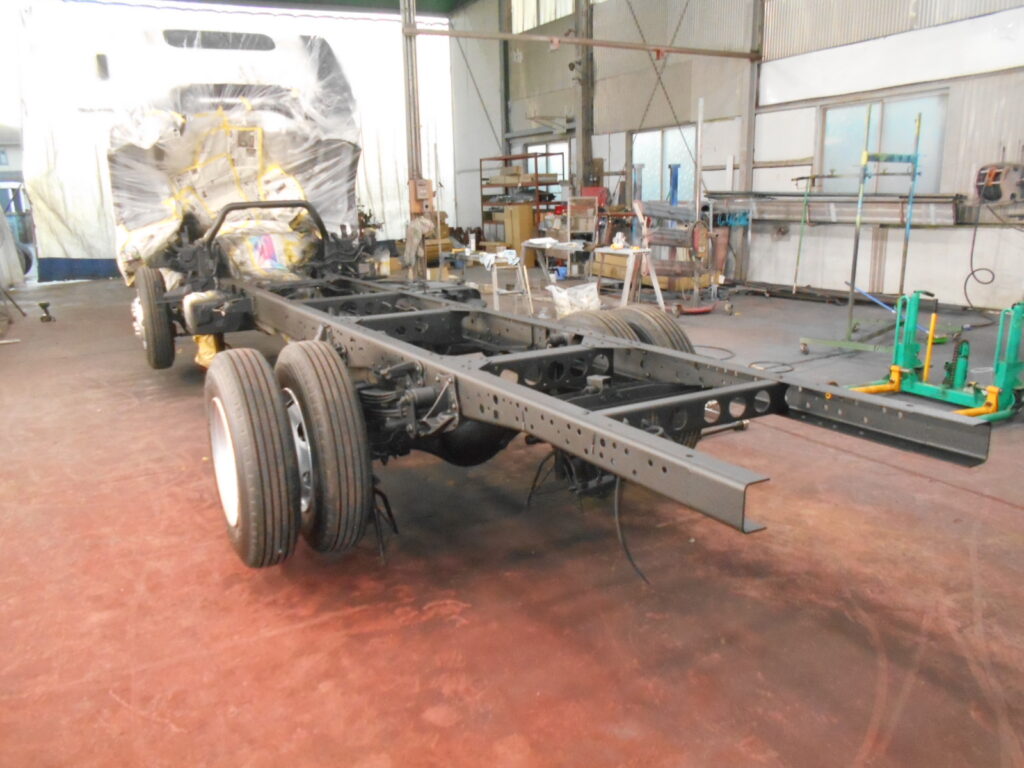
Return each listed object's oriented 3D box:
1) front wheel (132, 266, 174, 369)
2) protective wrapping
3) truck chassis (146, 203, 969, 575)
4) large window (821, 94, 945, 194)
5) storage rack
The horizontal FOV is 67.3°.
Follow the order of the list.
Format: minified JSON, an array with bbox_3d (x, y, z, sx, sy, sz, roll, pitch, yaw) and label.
[{"bbox_3d":[-2.933,-0.535,6.287,0.260,0.820,0.820,-8,15,-29],"label":"front wheel"},{"bbox_3d":[-2.626,-2.104,7.328,2.150,2.020,1.500,-8,15,-29],"label":"protective wrapping"},{"bbox_3d":[-0.903,-0.407,4.702,2.250,1.356,7.000,-8,15,-29],"label":"truck chassis"},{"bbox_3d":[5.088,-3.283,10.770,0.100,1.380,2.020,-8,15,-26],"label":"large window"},{"bbox_3d":[0.219,-4.112,18.225,0.709,2.420,2.559,-9,15,-29],"label":"storage rack"}]

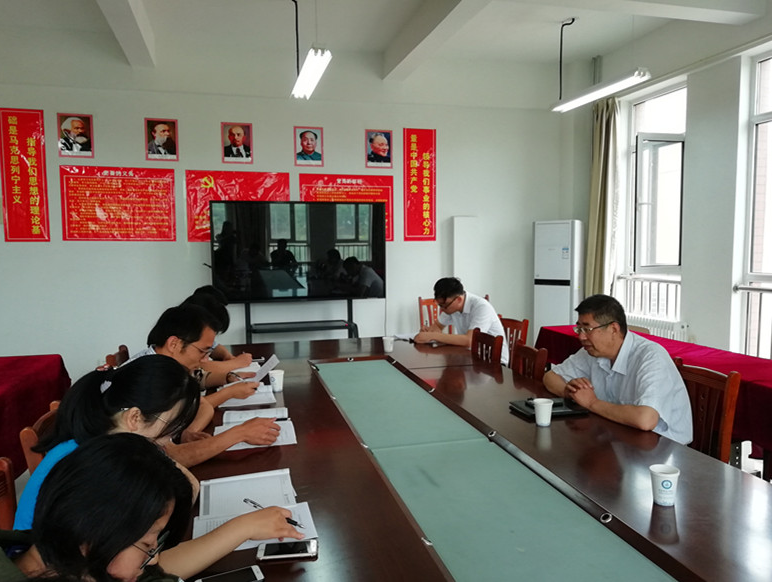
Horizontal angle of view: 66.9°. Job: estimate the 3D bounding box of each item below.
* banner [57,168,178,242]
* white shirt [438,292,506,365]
[{"bbox_3d":[-2.530,-0.819,5.557,1.000,0.691,0.015,-1,5,-15],"label":"banner"},{"bbox_3d":[0.685,0.296,4.558,0.470,0.560,0.460,-2,5,-23],"label":"white shirt"}]

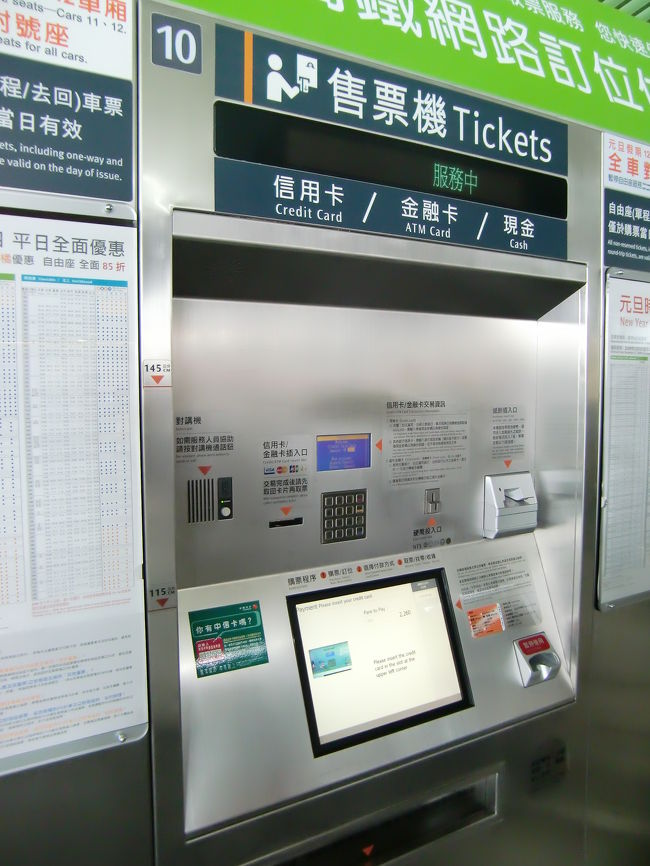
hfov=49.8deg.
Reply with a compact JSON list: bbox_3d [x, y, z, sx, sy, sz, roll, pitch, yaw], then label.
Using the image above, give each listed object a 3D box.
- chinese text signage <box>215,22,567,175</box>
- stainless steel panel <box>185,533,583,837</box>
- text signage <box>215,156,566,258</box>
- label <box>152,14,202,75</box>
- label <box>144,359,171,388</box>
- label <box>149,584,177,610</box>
[{"bbox_3d":[0.154,-0.514,1.125,0.706,0.094,0.010,-3,5,-32],"label":"chinese text signage"},{"bbox_3d":[0.124,0.392,1.238,0.824,0.331,0.035,-3,-16,-32],"label":"stainless steel panel"},{"bbox_3d":[0.155,-0.350,1.137,0.713,0.072,0.010,-3,5,-32],"label":"text signage"},{"bbox_3d":[-0.192,-0.505,0.912,0.066,0.063,0.006,-3,5,-32],"label":"label"},{"bbox_3d":[-0.220,-0.078,0.924,0.039,0.035,0.004,-3,5,-32],"label":"label"},{"bbox_3d":[-0.220,0.223,0.945,0.039,0.032,0.004,-3,5,-32],"label":"label"}]

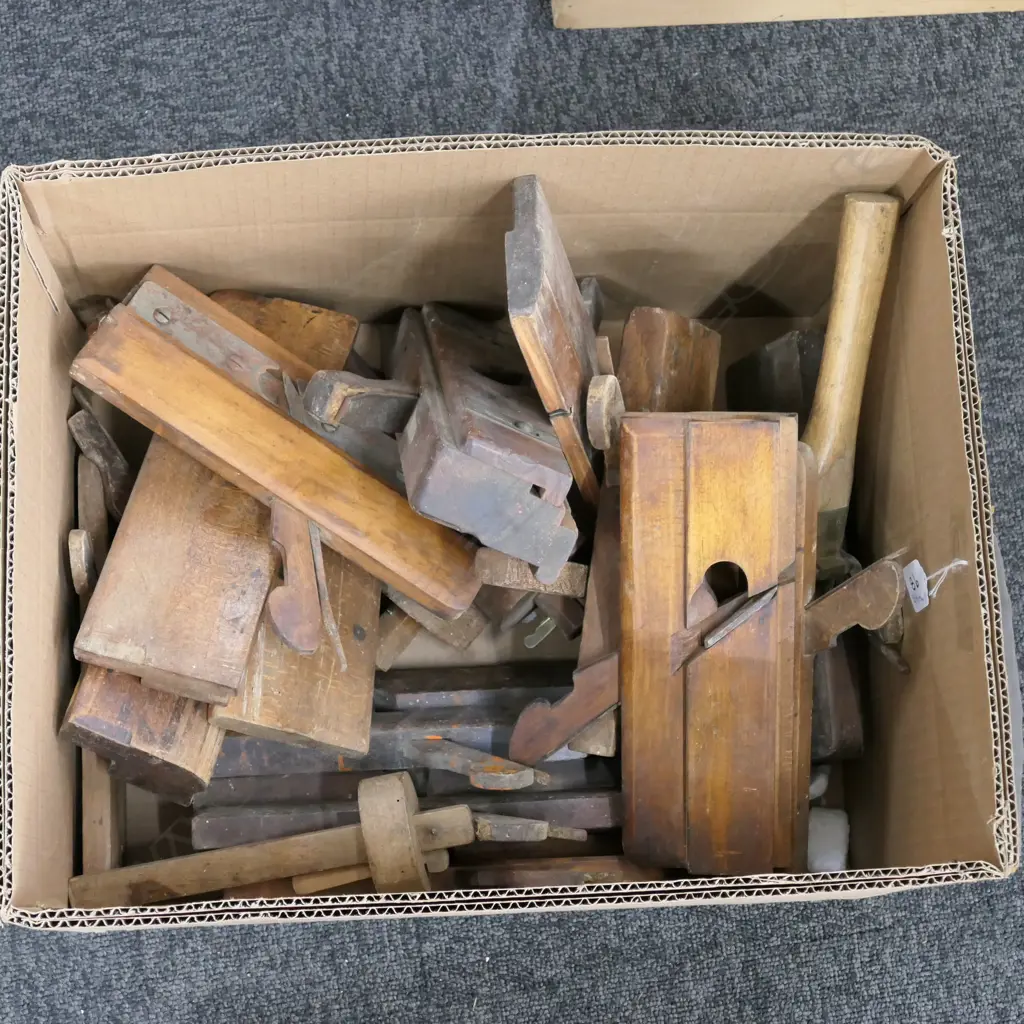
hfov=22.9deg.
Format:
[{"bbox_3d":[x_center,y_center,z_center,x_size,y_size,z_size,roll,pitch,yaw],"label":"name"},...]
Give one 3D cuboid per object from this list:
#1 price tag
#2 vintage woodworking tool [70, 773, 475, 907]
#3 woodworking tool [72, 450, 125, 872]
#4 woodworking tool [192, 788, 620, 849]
[{"bbox_3d":[0.208,0.038,1.296,0.003,0.036,0.022,-17,83,-11],"label":"price tag"},{"bbox_3d":[-0.131,0.188,1.367,0.222,0.055,0.065,-10,81,3],"label":"vintage woodworking tool"},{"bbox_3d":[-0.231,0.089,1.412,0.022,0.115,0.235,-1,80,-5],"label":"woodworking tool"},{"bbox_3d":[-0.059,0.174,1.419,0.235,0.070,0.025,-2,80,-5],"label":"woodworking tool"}]

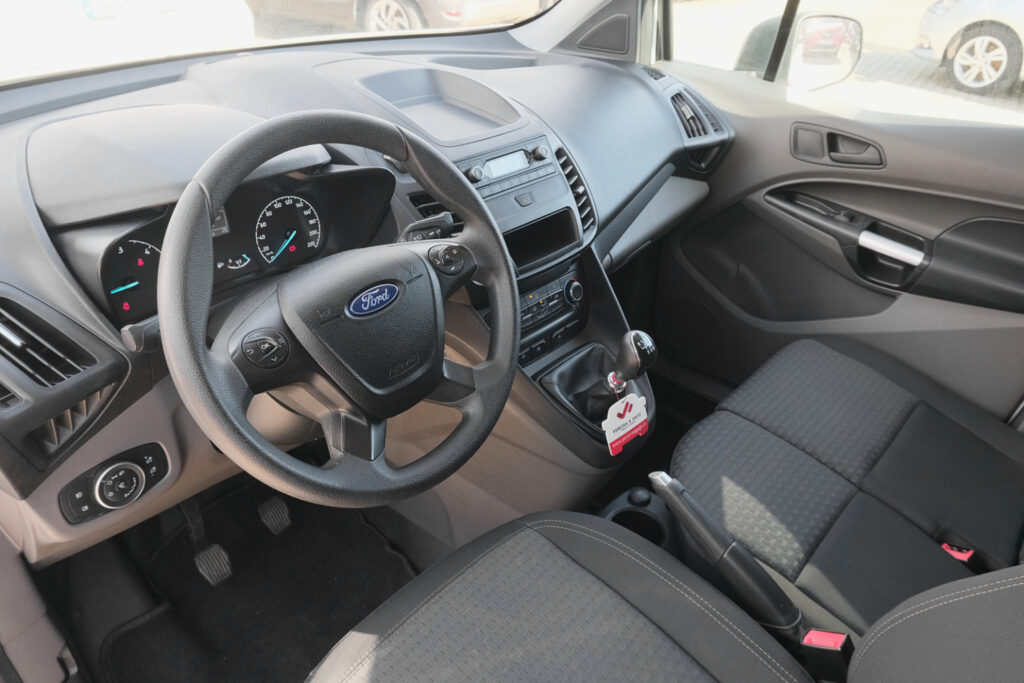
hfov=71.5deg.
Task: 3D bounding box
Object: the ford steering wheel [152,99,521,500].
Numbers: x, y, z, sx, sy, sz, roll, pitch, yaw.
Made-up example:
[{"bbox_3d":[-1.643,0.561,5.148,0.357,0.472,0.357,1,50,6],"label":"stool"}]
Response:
[{"bbox_3d":[-0.152,-0.032,0.702,0.375,0.370,0.090,-28,11,-39],"label":"ford steering wheel"}]

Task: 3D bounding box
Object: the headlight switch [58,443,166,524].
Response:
[{"bbox_3d":[-0.446,0.157,0.800,0.035,0.061,0.117,14,32,39],"label":"headlight switch"}]

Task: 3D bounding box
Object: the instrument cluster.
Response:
[{"bbox_3d":[-0.289,-0.127,0.801,0.100,0.125,0.345,14,32,43],"label":"instrument cluster"}]

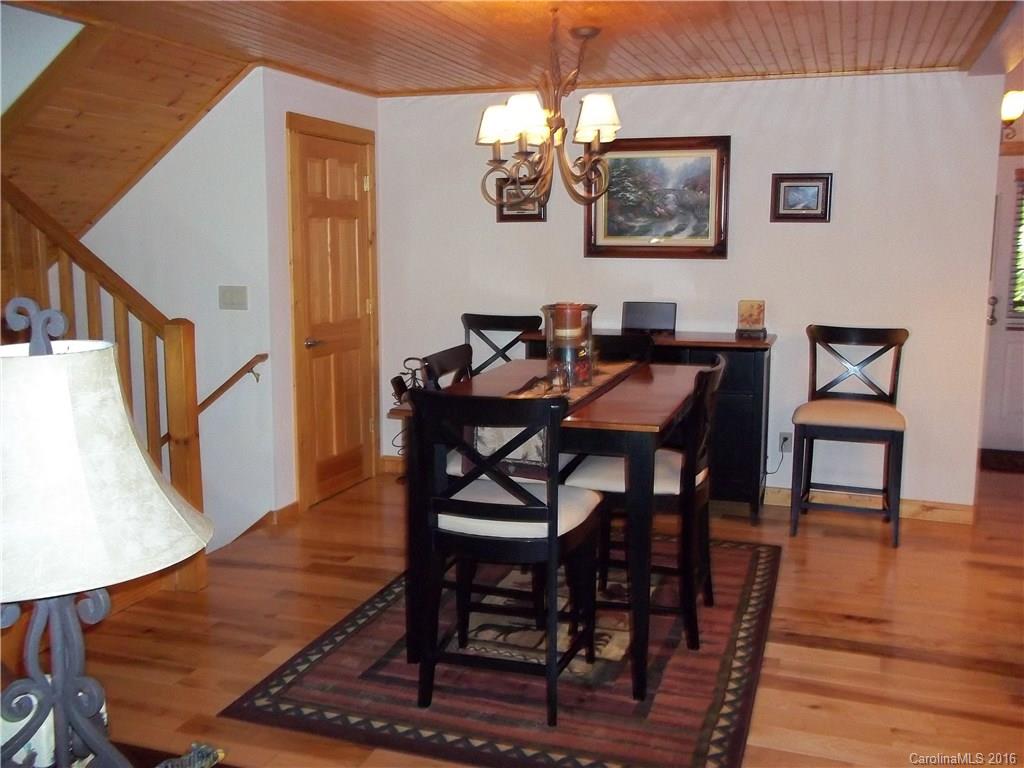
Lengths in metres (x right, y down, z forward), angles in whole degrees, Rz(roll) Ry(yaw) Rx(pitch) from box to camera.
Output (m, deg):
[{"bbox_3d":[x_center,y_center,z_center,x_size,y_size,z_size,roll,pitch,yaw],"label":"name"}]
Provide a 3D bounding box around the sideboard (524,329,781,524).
[{"bbox_3d":[0.747,0.210,5.312,1.340,0.960,0.410,3,9,19],"label":"sideboard"}]

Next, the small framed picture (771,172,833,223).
[{"bbox_3d":[1.546,-0.992,5.054,0.308,0.255,0.035,3,9,19],"label":"small framed picture"}]

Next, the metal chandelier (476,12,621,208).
[{"bbox_3d":[0.148,-1.046,3.637,0.560,0.710,0.560,0,9,0],"label":"metal chandelier"}]

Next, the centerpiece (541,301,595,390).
[{"bbox_3d":[0.228,-0.161,3.745,0.215,0.325,0.215,0,9,0],"label":"centerpiece"}]

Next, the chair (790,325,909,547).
[{"bbox_3d":[1.732,0.244,4.881,0.530,1.035,0.530,3,9,17],"label":"chair"}]

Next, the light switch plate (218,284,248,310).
[{"bbox_3d":[-1.433,-0.440,4.855,0.170,0.120,0.022,3,9,19],"label":"light switch plate"}]

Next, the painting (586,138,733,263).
[{"bbox_3d":[0.802,-1.035,5.296,0.808,0.658,0.050,3,9,19],"label":"painting"}]

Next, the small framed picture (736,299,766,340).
[{"bbox_3d":[1.296,-0.345,5.101,0.155,0.208,0.060,3,9,19],"label":"small framed picture"}]

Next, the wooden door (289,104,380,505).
[{"bbox_3d":[-1.014,-0.408,5.445,0.080,2.110,0.930,3,9,19],"label":"wooden door"}]

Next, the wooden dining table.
[{"bbox_3d":[0.235,0.459,3.817,0.915,0.922,1.460,3,9,17],"label":"wooden dining table"}]

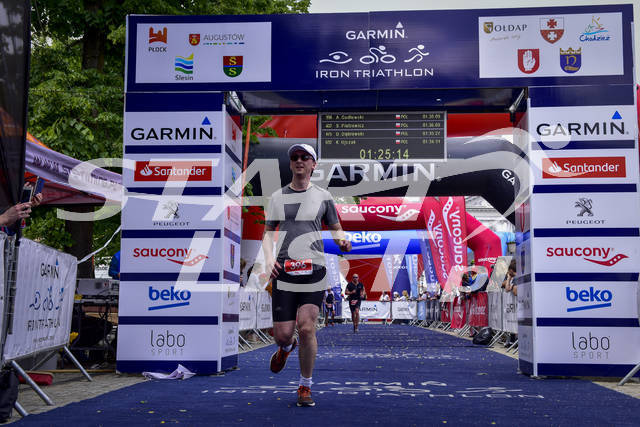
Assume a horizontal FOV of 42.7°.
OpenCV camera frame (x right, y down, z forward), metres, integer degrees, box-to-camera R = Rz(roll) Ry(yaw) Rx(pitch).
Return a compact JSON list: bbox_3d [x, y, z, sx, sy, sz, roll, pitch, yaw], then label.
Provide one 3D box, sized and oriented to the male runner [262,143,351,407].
[{"bbox_3d":[-0.086,0.407,5.620,0.580,1.760,0.650,0,-7,2],"label":"male runner"}]

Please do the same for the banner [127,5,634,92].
[{"bbox_3d":[0.543,-1.636,8.205,5.039,0.808,0.120,0,-7,4],"label":"banner"}]

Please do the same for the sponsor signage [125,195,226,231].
[{"bbox_3d":[-1.513,-0.007,8.357,1.020,0.343,0.040,0,-7,5],"label":"sponsor signage"}]

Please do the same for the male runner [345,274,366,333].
[{"bbox_3d":[1.063,2.696,24.500,0.620,1.750,0.550,0,-7,-1],"label":"male runner"}]

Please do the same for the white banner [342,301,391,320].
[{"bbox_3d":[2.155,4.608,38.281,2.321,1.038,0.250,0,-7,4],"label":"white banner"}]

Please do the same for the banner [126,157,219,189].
[{"bbox_3d":[-1.510,-0.438,8.408,1.020,0.355,0.040,0,-7,5],"label":"banner"}]

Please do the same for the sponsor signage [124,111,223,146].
[{"bbox_3d":[-1.472,-0.852,8.229,1.004,0.352,0.050,0,-7,4],"label":"sponsor signage"}]

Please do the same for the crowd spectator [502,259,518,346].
[{"bbox_3d":[3.570,1.572,14.600,0.500,1.620,0.500,1,-7,-3],"label":"crowd spectator"}]

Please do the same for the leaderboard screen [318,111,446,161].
[{"bbox_3d":[0.701,-0.858,9.189,1.421,0.563,0.100,0,-7,5],"label":"leaderboard screen"}]

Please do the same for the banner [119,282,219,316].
[{"bbox_3d":[-1.518,0.859,8.253,1.020,0.352,0.040,0,-7,5],"label":"banner"}]

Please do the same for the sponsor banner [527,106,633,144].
[{"bbox_3d":[2.596,-0.886,8.136,1.032,0.348,0.040,0,-7,5],"label":"sponsor banner"}]

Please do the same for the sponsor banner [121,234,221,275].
[{"bbox_3d":[-1.515,0.424,8.305,1.020,0.356,0.040,0,-7,5],"label":"sponsor banner"}]

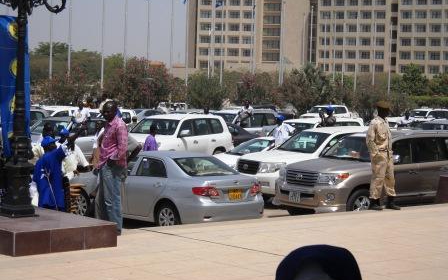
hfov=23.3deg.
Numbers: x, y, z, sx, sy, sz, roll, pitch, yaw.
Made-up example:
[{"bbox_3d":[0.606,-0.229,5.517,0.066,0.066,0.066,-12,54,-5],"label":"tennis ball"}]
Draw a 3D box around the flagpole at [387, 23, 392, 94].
[{"bbox_3d":[22.097,-10.058,144.629,0.180,11.500,0.180,1,3,0],"label":"flagpole"}]

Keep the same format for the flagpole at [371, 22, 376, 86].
[{"bbox_3d":[20.474,-10.289,148.229,0.180,11.500,0.180,1,3,0],"label":"flagpole"}]

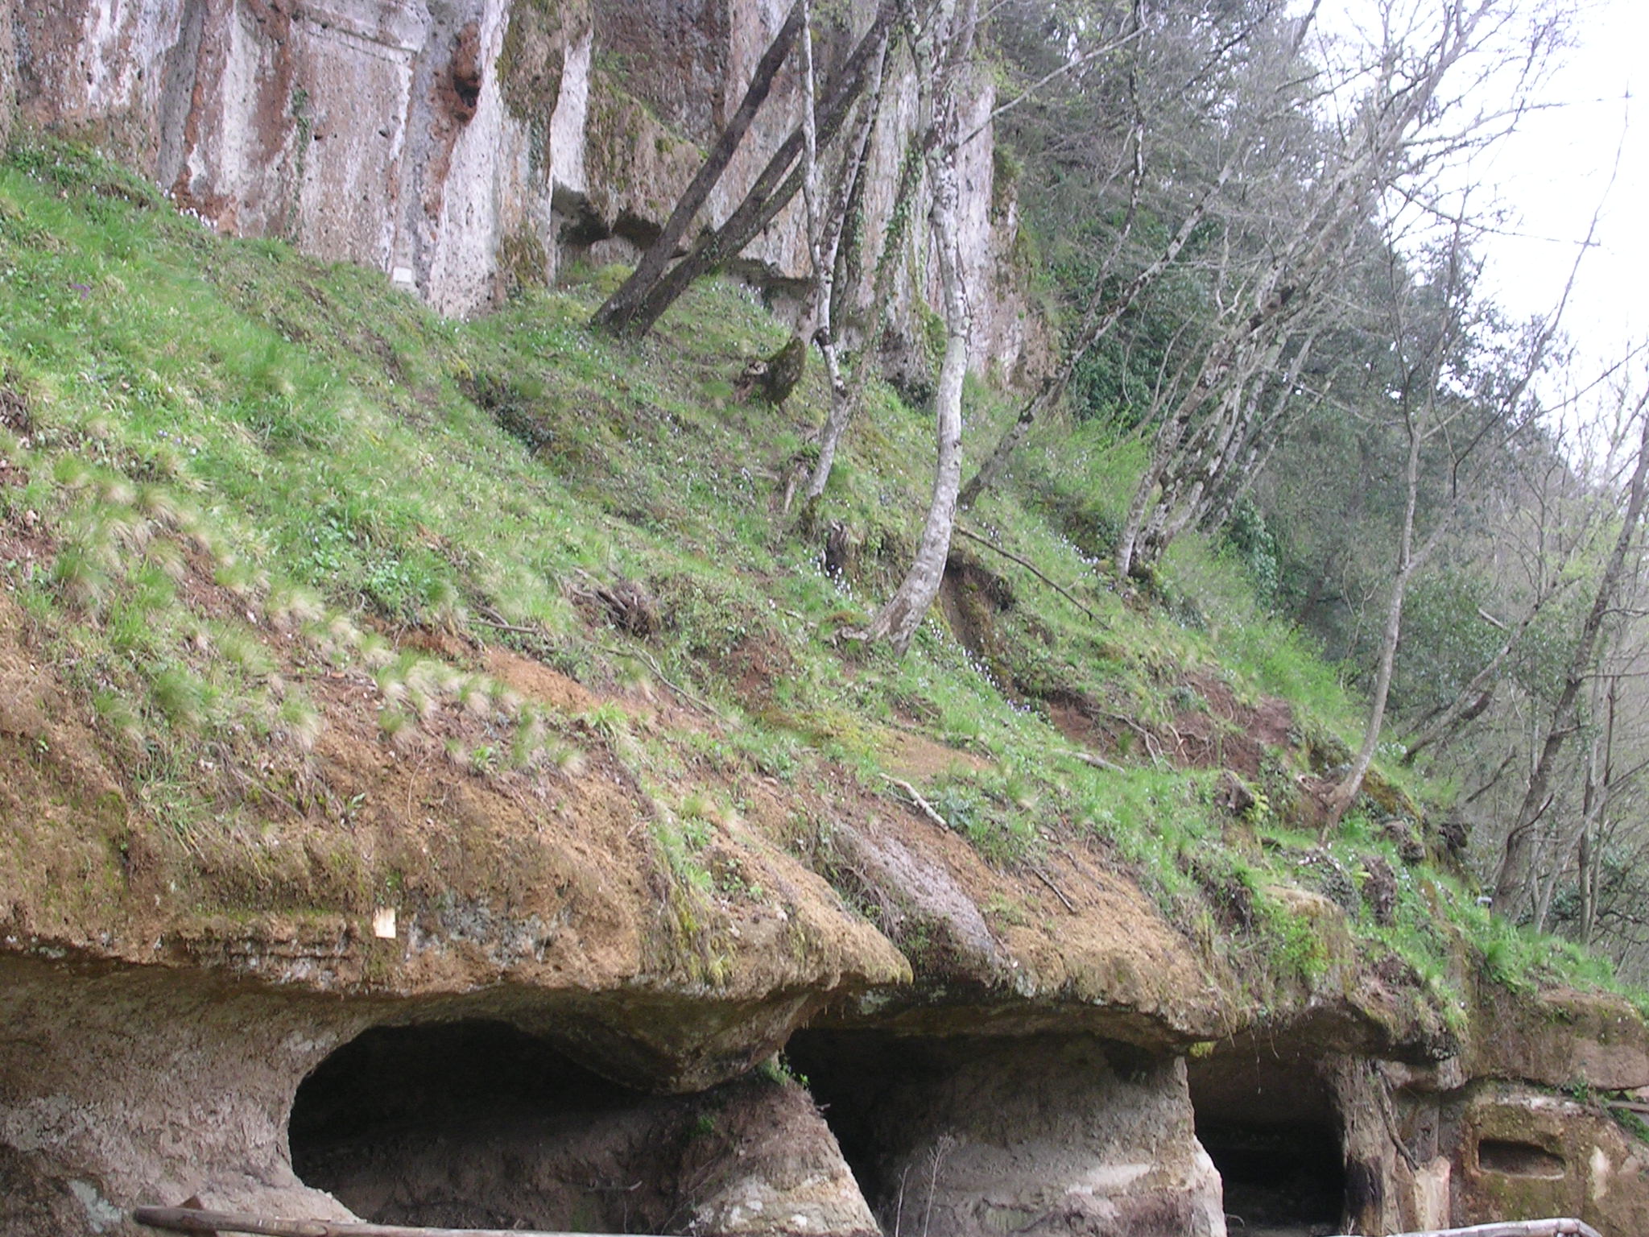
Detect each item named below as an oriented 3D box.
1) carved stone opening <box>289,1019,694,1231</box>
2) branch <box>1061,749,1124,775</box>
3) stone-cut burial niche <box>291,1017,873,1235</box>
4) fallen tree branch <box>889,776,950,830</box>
[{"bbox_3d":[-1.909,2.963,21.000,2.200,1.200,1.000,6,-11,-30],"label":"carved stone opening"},{"bbox_3d":[2.008,1.062,27.000,0.520,0.070,0.080,19,-2,22],"label":"branch"},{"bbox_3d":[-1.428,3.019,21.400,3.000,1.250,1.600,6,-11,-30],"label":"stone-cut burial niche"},{"bbox_3d":[0.643,1.256,24.600,0.580,0.070,0.090,41,7,22],"label":"fallen tree branch"}]

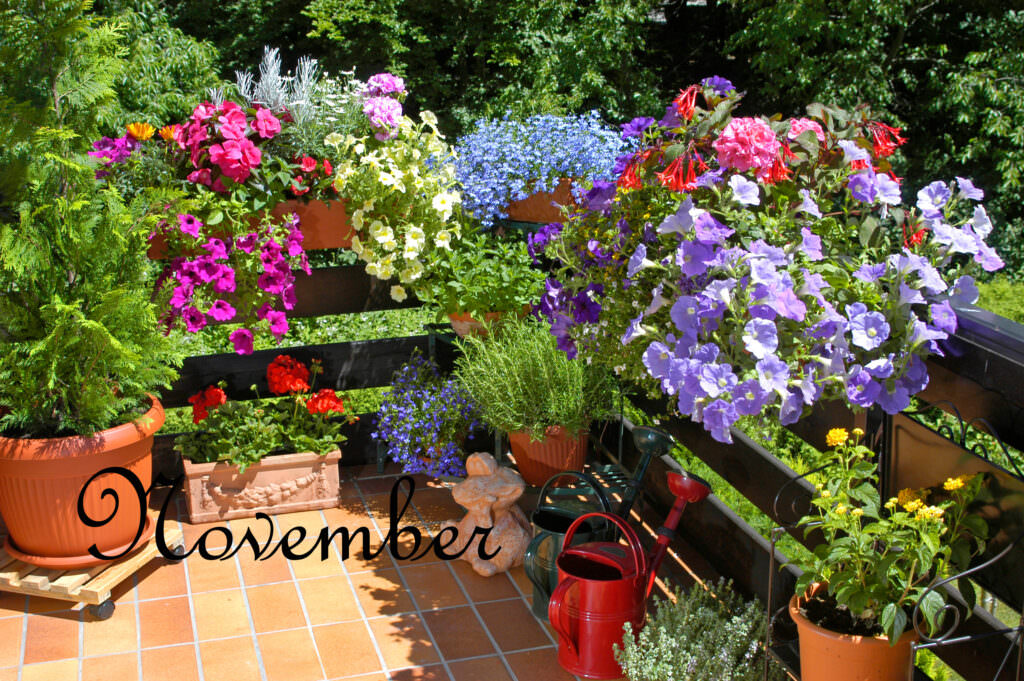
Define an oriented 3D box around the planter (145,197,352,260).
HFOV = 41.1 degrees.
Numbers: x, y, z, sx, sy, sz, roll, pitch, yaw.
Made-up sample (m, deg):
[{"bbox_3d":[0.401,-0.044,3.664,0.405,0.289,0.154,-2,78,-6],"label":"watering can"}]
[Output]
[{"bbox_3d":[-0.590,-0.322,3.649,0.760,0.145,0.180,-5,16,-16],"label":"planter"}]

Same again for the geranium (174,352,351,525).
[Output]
[{"bbox_3d":[-0.684,0.246,3.751,0.470,0.420,0.270,-5,16,-15],"label":"geranium"}]

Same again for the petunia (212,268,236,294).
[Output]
[{"bbox_3d":[-0.760,-0.159,3.611,0.057,0.068,0.048,-8,17,-26],"label":"petunia"}]

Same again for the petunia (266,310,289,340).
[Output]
[{"bbox_3d":[-0.633,-0.041,3.680,0.054,0.072,0.048,-8,16,-24],"label":"petunia"}]

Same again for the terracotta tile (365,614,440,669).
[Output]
[{"bbox_3d":[-0.239,0.668,3.011,0.116,0.012,0.241,-5,16,-15],"label":"terracotta tile"}]

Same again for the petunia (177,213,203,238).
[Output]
[{"bbox_3d":[-0.814,-0.292,3.441,0.064,0.064,0.045,-4,15,-13],"label":"petunia"}]

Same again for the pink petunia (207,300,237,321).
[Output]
[{"bbox_3d":[-0.756,-0.081,3.537,0.070,0.058,0.045,-7,18,-24],"label":"pink petunia"}]

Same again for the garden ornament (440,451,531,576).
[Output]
[{"bbox_3d":[-0.072,0.406,3.400,0.215,0.290,0.205,6,17,23],"label":"garden ornament"}]

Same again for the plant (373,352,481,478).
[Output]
[{"bbox_3d":[-0.240,0.190,3.825,0.290,0.310,0.280,-2,15,-4],"label":"plant"}]

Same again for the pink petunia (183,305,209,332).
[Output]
[{"bbox_3d":[-0.819,-0.058,3.525,0.064,0.066,0.045,-5,7,-17],"label":"pink petunia"}]

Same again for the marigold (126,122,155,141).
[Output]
[{"bbox_3d":[-0.966,-0.543,3.545,0.072,0.045,0.068,-5,16,-15],"label":"marigold"}]

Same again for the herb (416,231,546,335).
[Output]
[{"bbox_3d":[-0.081,-0.124,3.727,0.330,0.295,0.310,0,15,0],"label":"herb"}]

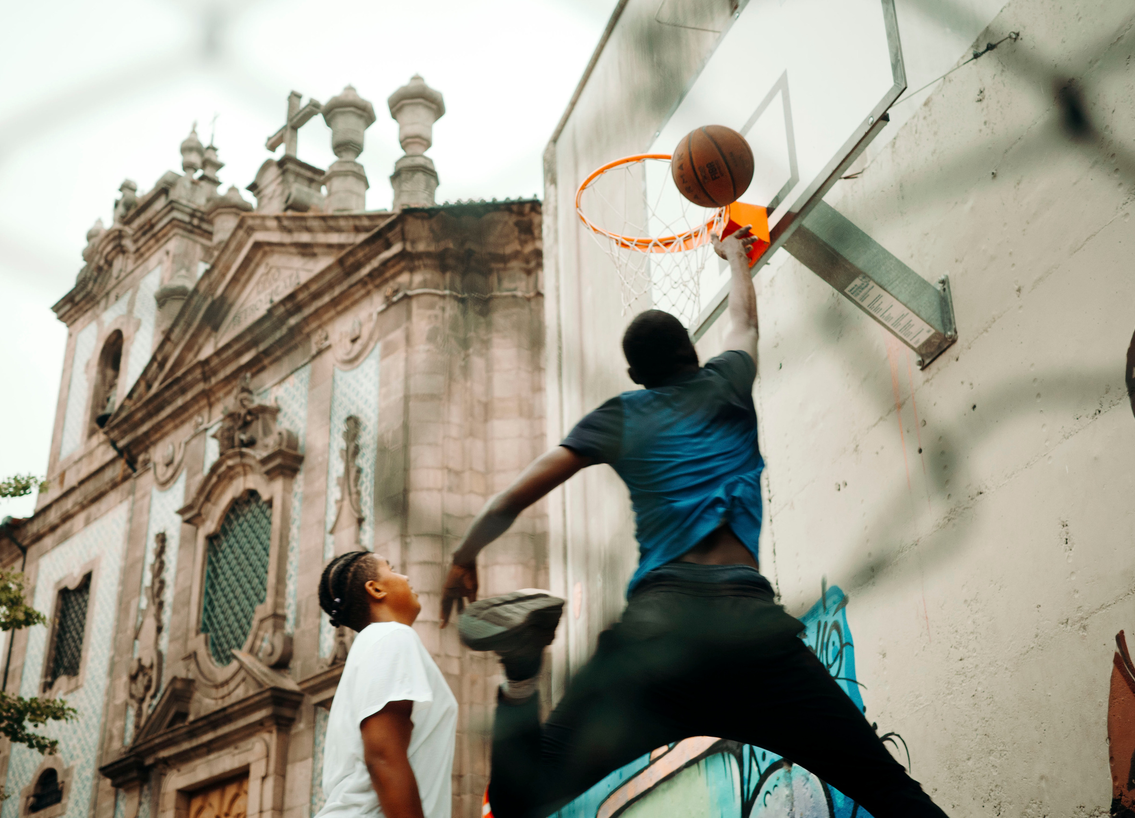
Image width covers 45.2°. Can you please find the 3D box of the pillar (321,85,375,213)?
[{"bbox_3d":[-3.601,-4.214,22.143,0.840,2.695,0.840,23,-37,-38],"label":"pillar"}]

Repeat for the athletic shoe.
[{"bbox_3d":[-0.148,0.593,3.600,0.300,0.115,0.160,-15,-50,-21],"label":"athletic shoe"}]

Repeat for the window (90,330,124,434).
[{"bbox_3d":[-9.135,-0.534,27.422,0.320,2.296,1.028,23,-37,-38],"label":"window"}]

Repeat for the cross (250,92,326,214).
[{"bbox_3d":[-5.561,-5.207,27.431,1.100,3.190,1.815,23,-38,-38],"label":"cross"}]

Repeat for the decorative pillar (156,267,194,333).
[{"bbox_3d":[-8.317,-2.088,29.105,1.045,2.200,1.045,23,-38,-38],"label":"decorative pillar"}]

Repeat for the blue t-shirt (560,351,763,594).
[{"bbox_3d":[0.233,0.148,3.360,0.490,0.600,0.310,-1,-34,-10],"label":"blue t-shirt"}]

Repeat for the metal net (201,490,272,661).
[{"bbox_3d":[-5.618,2.878,23.237,0.308,3.047,2.057,23,-38,-38],"label":"metal net"}]

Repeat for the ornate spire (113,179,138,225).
[{"bbox_3d":[-9.482,-4.386,29.095,0.500,1.379,0.500,23,-37,-38],"label":"ornate spire"}]

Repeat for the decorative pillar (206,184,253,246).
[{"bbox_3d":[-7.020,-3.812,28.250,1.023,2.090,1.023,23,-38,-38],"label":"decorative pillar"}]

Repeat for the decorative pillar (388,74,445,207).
[{"bbox_3d":[-2.296,-4.059,20.532,0.840,2.512,0.840,23,-37,-38],"label":"decorative pillar"}]

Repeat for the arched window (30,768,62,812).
[{"bbox_3d":[-8.849,6.539,23.553,0.250,0.679,1.118,23,-37,-38],"label":"arched window"}]

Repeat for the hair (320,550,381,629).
[{"bbox_3d":[-0.503,0.426,3.200,0.180,0.175,0.165,-27,-17,-27],"label":"hair"}]

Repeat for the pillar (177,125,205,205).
[{"bbox_3d":[-8.565,-5.576,31.013,0.616,2.530,0.616,23,-38,-38],"label":"pillar"}]

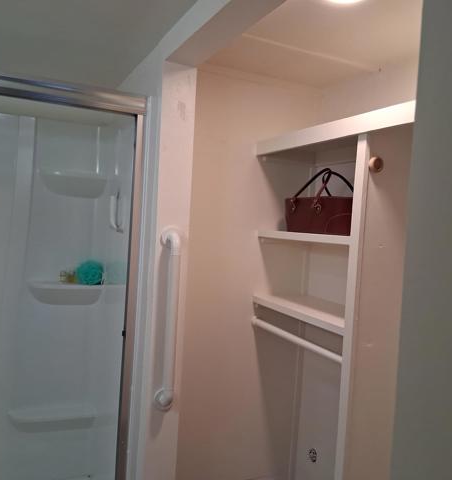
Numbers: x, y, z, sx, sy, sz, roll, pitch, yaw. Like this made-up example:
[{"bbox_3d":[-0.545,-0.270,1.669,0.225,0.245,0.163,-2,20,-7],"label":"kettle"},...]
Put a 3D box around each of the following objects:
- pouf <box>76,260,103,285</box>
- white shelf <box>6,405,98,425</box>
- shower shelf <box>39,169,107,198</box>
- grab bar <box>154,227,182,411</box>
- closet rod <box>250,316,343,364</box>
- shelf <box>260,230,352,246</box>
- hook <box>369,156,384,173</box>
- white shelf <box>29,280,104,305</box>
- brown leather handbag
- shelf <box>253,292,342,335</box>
[{"bbox_3d":[-0.698,0.169,2.444,0.125,0.118,0.120,2,2,-25],"label":"pouf"},{"bbox_3d":[-0.872,0.917,2.418,0.408,0.110,0.170,2,2,-25],"label":"white shelf"},{"bbox_3d":[-0.765,-0.266,2.397,0.324,0.105,0.160,2,2,-25],"label":"shower shelf"},{"bbox_3d":[-0.197,0.293,1.740,0.083,0.693,0.083,2,2,-25],"label":"grab bar"},{"bbox_3d":[0.262,0.389,1.890,0.032,0.032,0.642,2,2,-25],"label":"closet rod"},{"bbox_3d":[0.403,-0.006,1.923,0.270,0.029,0.653,2,2,-25],"label":"shelf"},{"bbox_3d":[0.478,-0.238,1.526,0.043,0.043,0.034,2,2,-25],"label":"hook"},{"bbox_3d":[-0.806,0.271,2.407,0.355,0.108,0.170,2,2,-25],"label":"white shelf"},{"bbox_3d":[0.396,-0.152,1.933,0.185,0.265,0.295,2,2,-25],"label":"brown leather handbag"},{"bbox_3d":[0.386,0.293,1.934,0.270,0.029,0.653,2,2,-25],"label":"shelf"}]

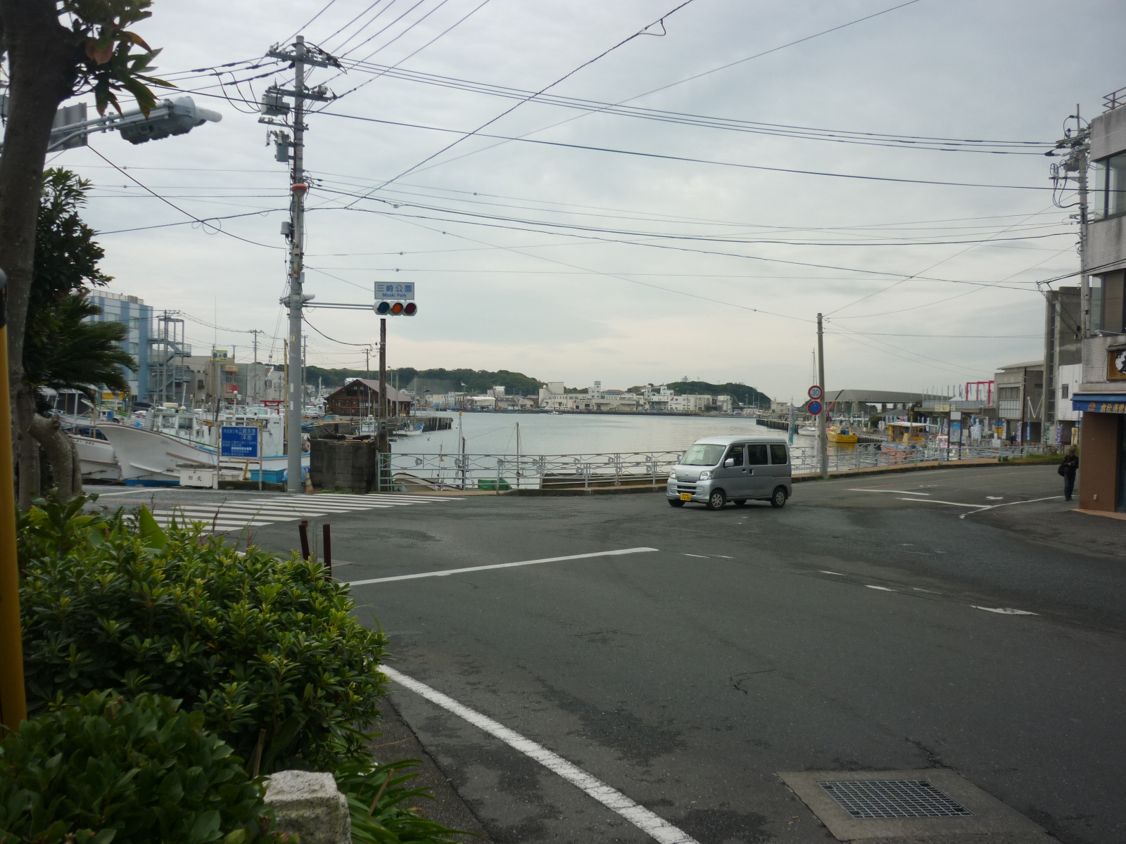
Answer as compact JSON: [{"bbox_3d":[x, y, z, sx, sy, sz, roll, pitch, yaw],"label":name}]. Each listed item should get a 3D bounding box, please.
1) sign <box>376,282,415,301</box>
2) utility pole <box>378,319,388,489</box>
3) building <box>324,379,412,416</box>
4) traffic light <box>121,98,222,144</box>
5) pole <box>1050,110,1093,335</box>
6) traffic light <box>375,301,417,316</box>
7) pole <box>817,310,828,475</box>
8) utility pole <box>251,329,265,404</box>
[{"bbox_3d":[-5.058,-3.954,32.400,1.220,0.550,0.060,1,1,-15],"label":"sign"},{"bbox_3d":[-5.481,-0.519,32.743,0.240,5.205,0.240,0,1,0],"label":"utility pole"},{"bbox_3d":[-29.200,-3.600,162.500,10.000,5.300,11.000,1,1,7],"label":"building"},{"bbox_3d":[-4.715,-3.618,12.900,1.250,0.450,0.480,2,2,35],"label":"traffic light"},{"bbox_3d":[19.189,-4.454,39.345,1.100,14.124,2.000,-1,2,-38],"label":"pole"},{"bbox_3d":[-5.024,-3.415,32.300,1.250,0.450,0.400,1,1,-15],"label":"traffic light"},{"bbox_3d":[10.765,-1.081,44.424,0.300,6.870,0.300,-2,1,0],"label":"pole"},{"bbox_3d":[-41.929,-6.723,146.870,1.900,11.813,0.500,1,1,-6],"label":"utility pole"}]

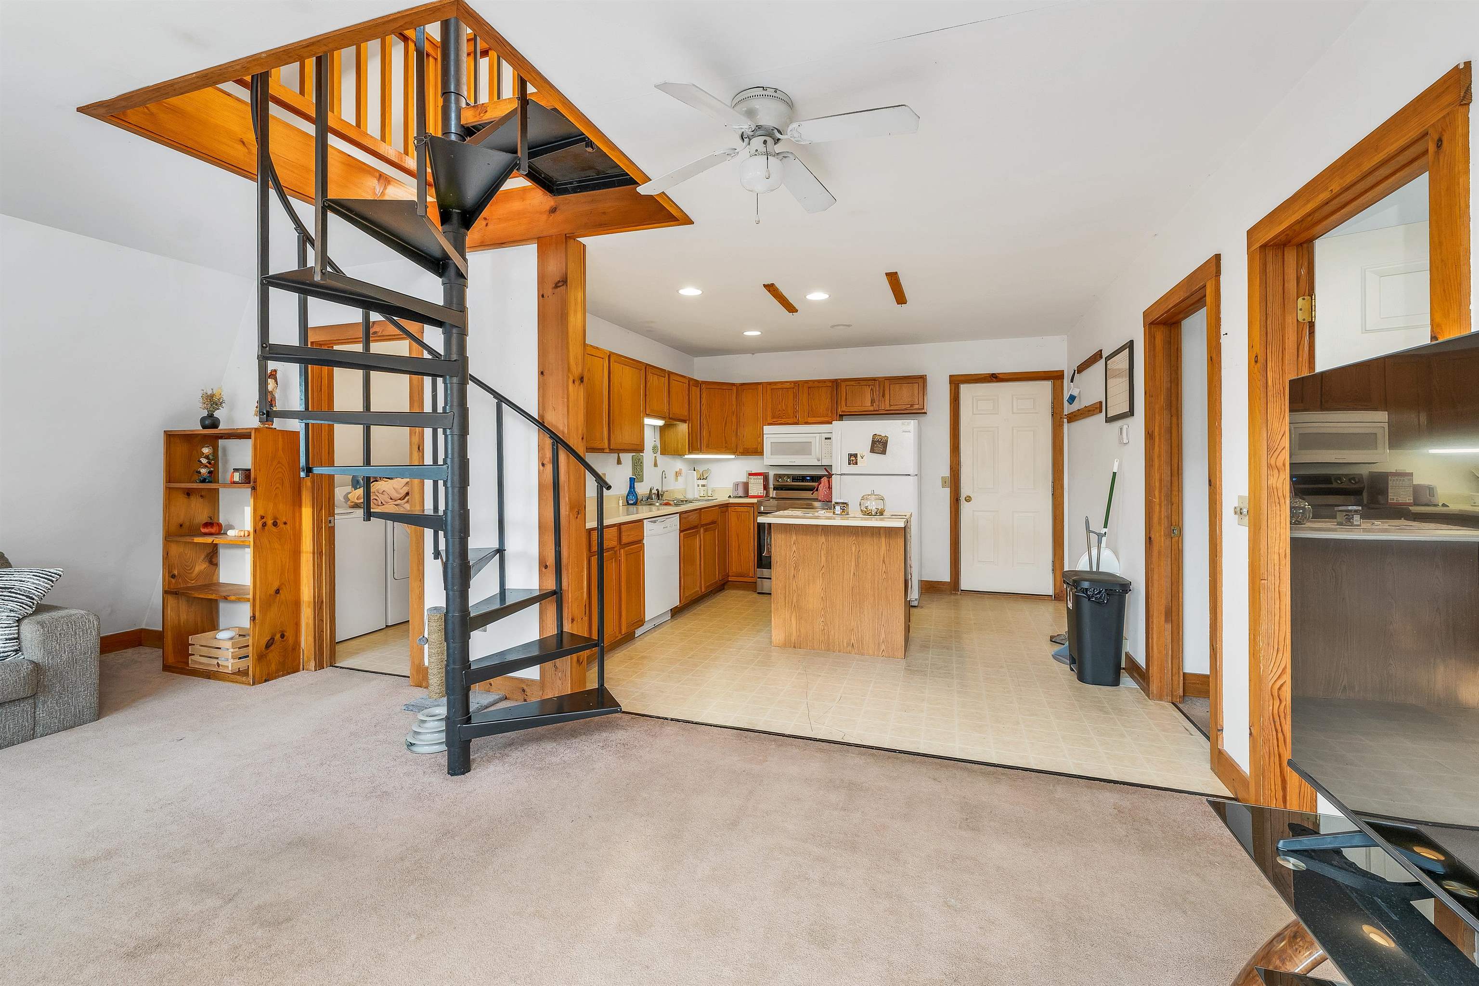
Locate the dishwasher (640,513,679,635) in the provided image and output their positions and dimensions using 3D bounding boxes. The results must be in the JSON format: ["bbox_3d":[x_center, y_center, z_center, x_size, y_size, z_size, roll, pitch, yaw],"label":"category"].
[{"bbox_3d":[-0.884,0.624,4.928,0.610,0.870,0.607,1,2,19],"label":"dishwasher"}]

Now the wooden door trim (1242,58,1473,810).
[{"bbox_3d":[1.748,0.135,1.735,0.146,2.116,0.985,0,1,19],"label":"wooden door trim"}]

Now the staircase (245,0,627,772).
[{"bbox_3d":[-1.178,-0.444,2.584,1.391,3.225,1.391,0,1,19],"label":"staircase"}]

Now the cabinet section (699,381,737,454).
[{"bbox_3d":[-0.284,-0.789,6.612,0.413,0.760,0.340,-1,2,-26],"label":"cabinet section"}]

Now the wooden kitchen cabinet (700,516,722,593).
[{"bbox_3d":[-0.556,0.539,5.859,0.600,0.750,0.520,1,2,19],"label":"wooden kitchen cabinet"}]

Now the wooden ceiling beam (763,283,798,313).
[{"bbox_3d":[0.321,-1.416,4.526,0.077,0.025,0.796,0,1,19],"label":"wooden ceiling beam"}]

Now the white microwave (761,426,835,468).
[{"bbox_3d":[0.685,-0.491,6.431,0.756,0.413,0.403,0,1,19],"label":"white microwave"}]

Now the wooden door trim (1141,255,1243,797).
[{"bbox_3d":[2.155,0.077,2.908,0.146,2.124,1.083,0,1,19],"label":"wooden door trim"}]

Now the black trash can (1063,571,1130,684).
[{"bbox_3d":[2.109,0.791,3.678,0.312,0.625,0.393,0,1,19],"label":"black trash can"}]

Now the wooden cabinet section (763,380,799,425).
[{"bbox_3d":[0.483,-0.941,6.552,0.384,0.456,0.325,1,2,19],"label":"wooden cabinet section"}]

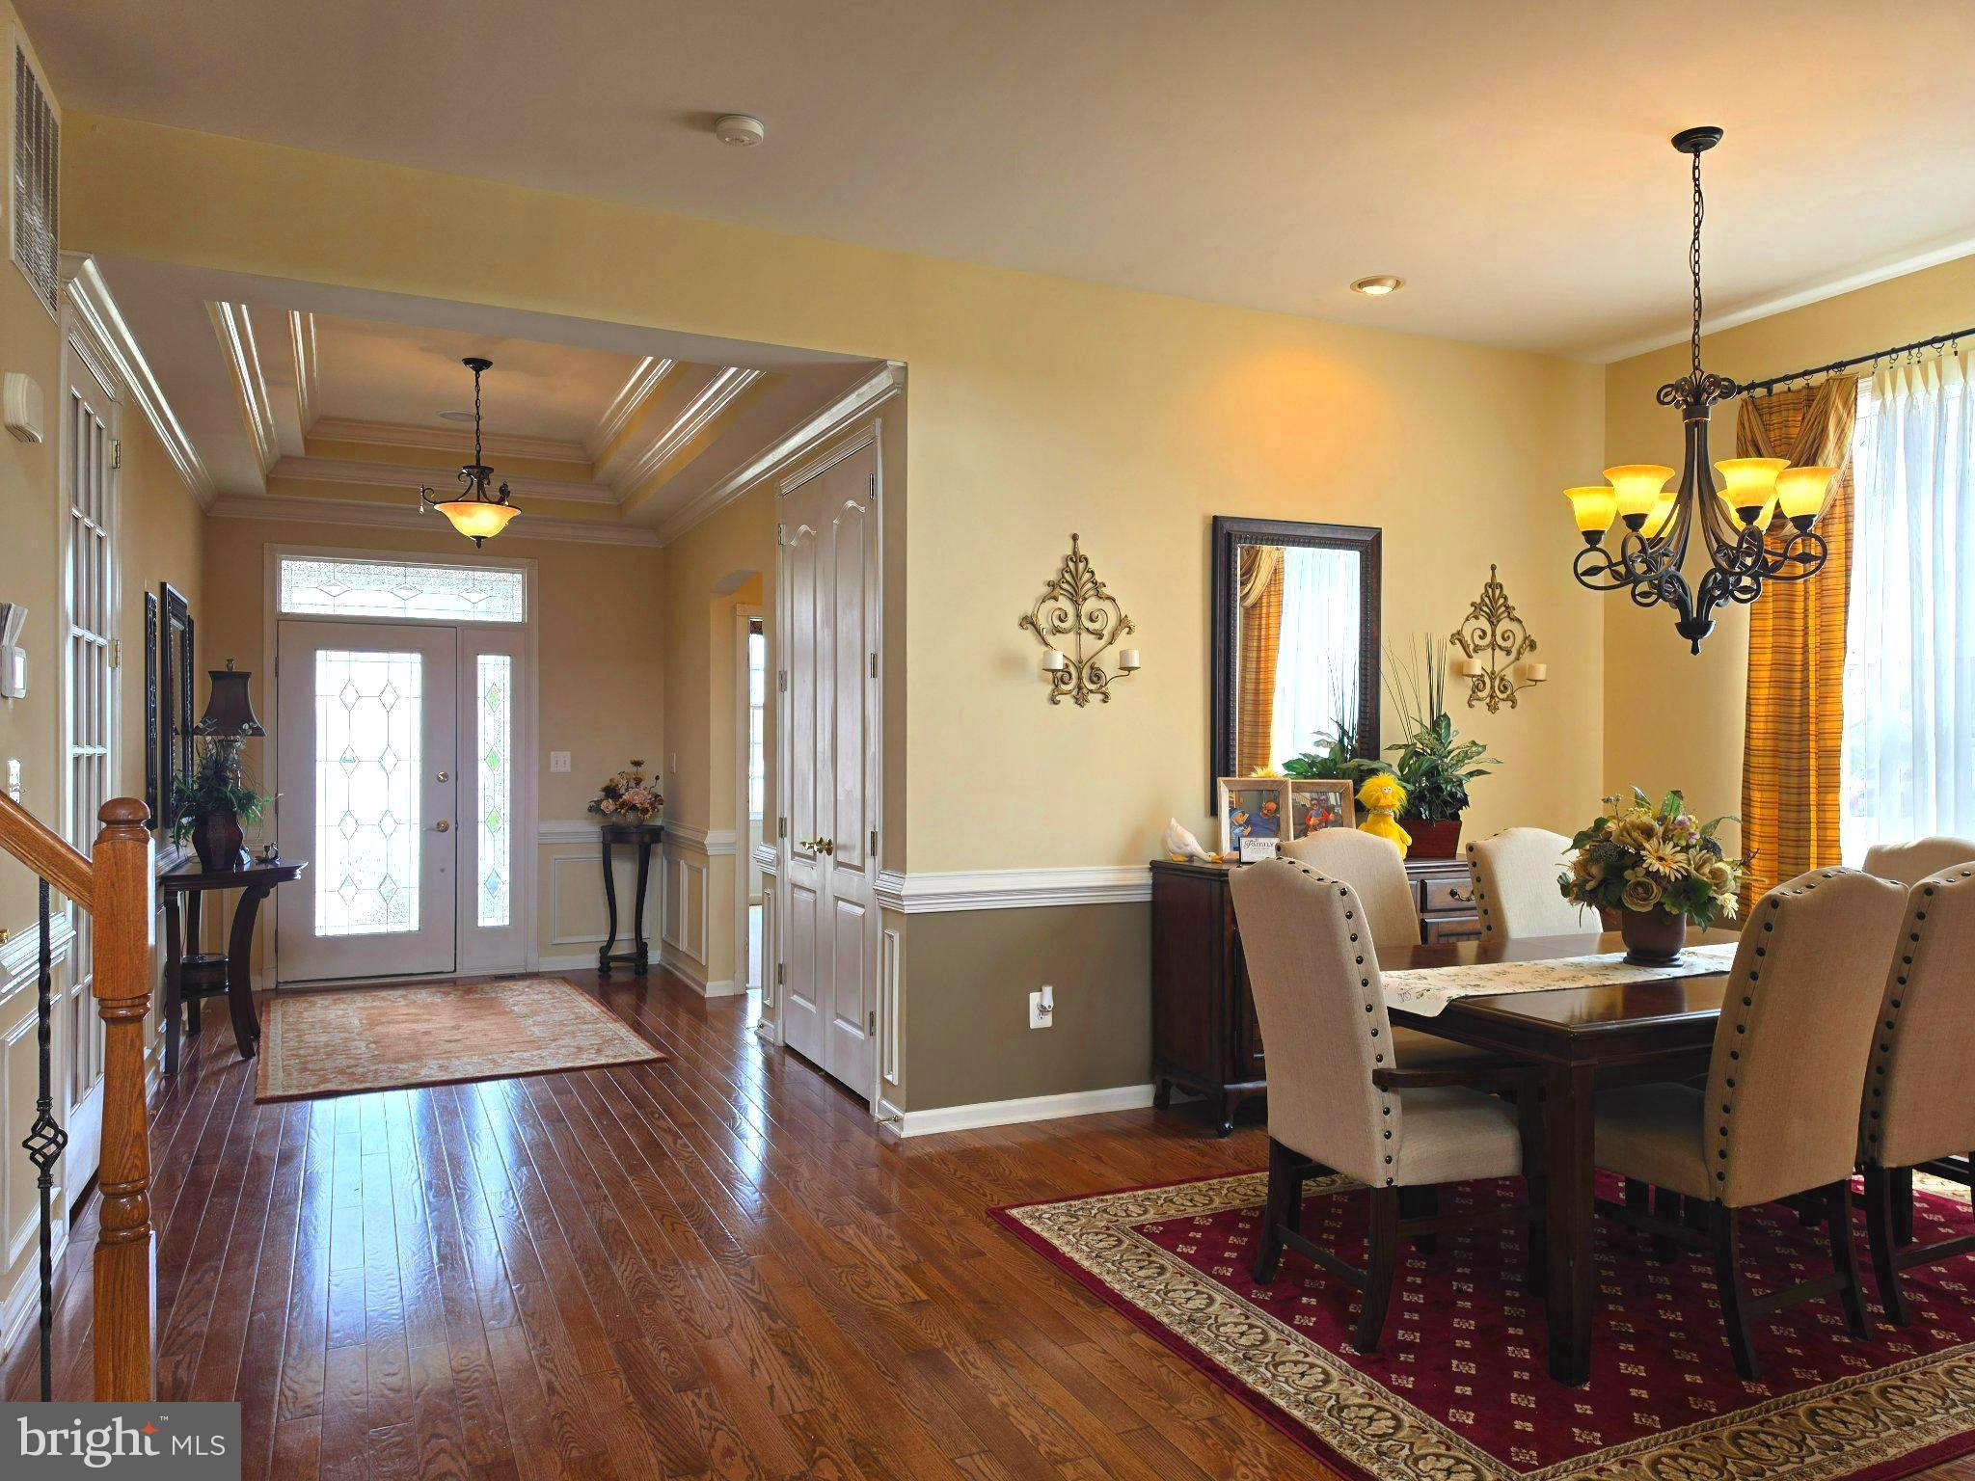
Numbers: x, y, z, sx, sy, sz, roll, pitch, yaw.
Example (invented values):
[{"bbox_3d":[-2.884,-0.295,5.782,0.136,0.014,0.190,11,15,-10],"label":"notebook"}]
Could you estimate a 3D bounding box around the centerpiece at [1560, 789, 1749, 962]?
[{"bbox_3d":[1.884,0.384,3.705,0.475,0.465,0.460,0,0,-26],"label":"centerpiece"}]

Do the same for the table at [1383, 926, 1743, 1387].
[{"bbox_3d":[1.780,0.985,3.595,1.750,0.760,1.050,0,0,-25],"label":"table"}]

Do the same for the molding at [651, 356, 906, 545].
[{"bbox_3d":[-1.192,-1.259,6.280,0.100,0.120,3.880,0,0,-26],"label":"molding"}]

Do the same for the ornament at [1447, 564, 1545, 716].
[{"bbox_3d":[2.183,-0.438,5.531,0.490,0.630,0.130,0,0,-24],"label":"ornament"}]

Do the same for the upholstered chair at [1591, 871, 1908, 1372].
[{"bbox_3d":[1.716,0.818,3.098,0.510,1.100,0.630,0,0,-25],"label":"upholstered chair"}]

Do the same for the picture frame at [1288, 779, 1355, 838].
[{"bbox_3d":[1.308,0.310,5.151,0.265,0.305,0.040,0,-10,-4],"label":"picture frame"}]

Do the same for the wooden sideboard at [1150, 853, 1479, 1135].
[{"bbox_3d":[1.350,0.914,5.015,1.390,0.930,0.470,0,0,-25],"label":"wooden sideboard"}]

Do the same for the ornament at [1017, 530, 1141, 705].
[{"bbox_3d":[0.359,-0.439,4.744,0.490,0.630,0.130,0,0,-24],"label":"ornament"}]

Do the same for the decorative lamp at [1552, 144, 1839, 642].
[{"bbox_3d":[1.985,-0.959,3.666,0.690,1.460,0.690,0,0,-26],"label":"decorative lamp"}]

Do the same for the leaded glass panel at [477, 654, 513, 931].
[{"bbox_3d":[-2.897,0.294,7.709,0.196,1.590,0.030,0,0,-26],"label":"leaded glass panel"}]

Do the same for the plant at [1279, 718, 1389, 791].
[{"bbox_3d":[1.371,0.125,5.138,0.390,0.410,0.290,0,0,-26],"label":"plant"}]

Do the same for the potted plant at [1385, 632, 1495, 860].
[{"bbox_3d":[1.734,0.025,5.109,0.390,0.853,0.370,0,0,-26],"label":"potted plant"}]

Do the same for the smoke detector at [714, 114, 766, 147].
[{"bbox_3d":[-0.682,-1.675,3.612,0.135,0.038,0.135,0,0,0],"label":"smoke detector"}]

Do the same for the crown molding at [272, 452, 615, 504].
[{"bbox_3d":[-2.987,-1.452,7.356,1.840,0.100,0.100,0,0,-26],"label":"crown molding"}]

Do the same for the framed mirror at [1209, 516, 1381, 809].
[{"bbox_3d":[1.238,-0.283,5.201,0.815,1.147,0.040,0,0,-26],"label":"framed mirror"}]

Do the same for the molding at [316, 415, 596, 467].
[{"bbox_3d":[-2.865,-1.615,7.096,1.450,0.100,0.090,0,0,-26],"label":"molding"}]

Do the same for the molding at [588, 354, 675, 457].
[{"bbox_3d":[-1.672,-1.610,6.149,0.100,0.115,2.700,0,0,-26],"label":"molding"}]

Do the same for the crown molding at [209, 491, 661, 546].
[{"bbox_3d":[-3.063,-1.258,7.486,2.410,0.120,0.100,0,0,-26],"label":"crown molding"}]

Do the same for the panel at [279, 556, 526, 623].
[{"bbox_3d":[-3.321,-0.851,7.514,1.290,0.310,0.030,0,0,-26],"label":"panel"}]

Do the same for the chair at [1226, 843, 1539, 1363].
[{"bbox_3d":[0.982,0.808,3.164,0.680,1.058,0.515,0,0,-26],"label":"chair"}]

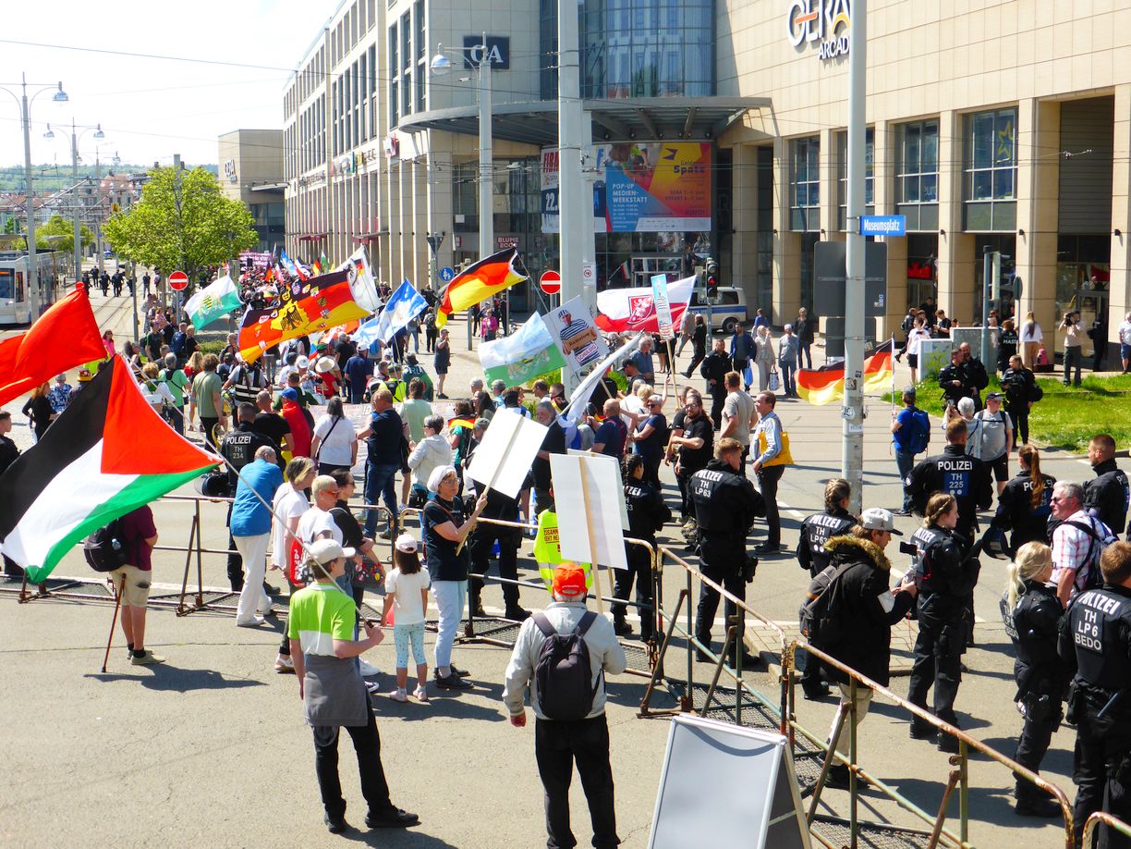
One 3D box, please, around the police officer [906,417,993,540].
[{"bbox_3d":[3.210,0.864,12.810,0.620,1.840,0.420,1,7,13],"label":"police officer"}]

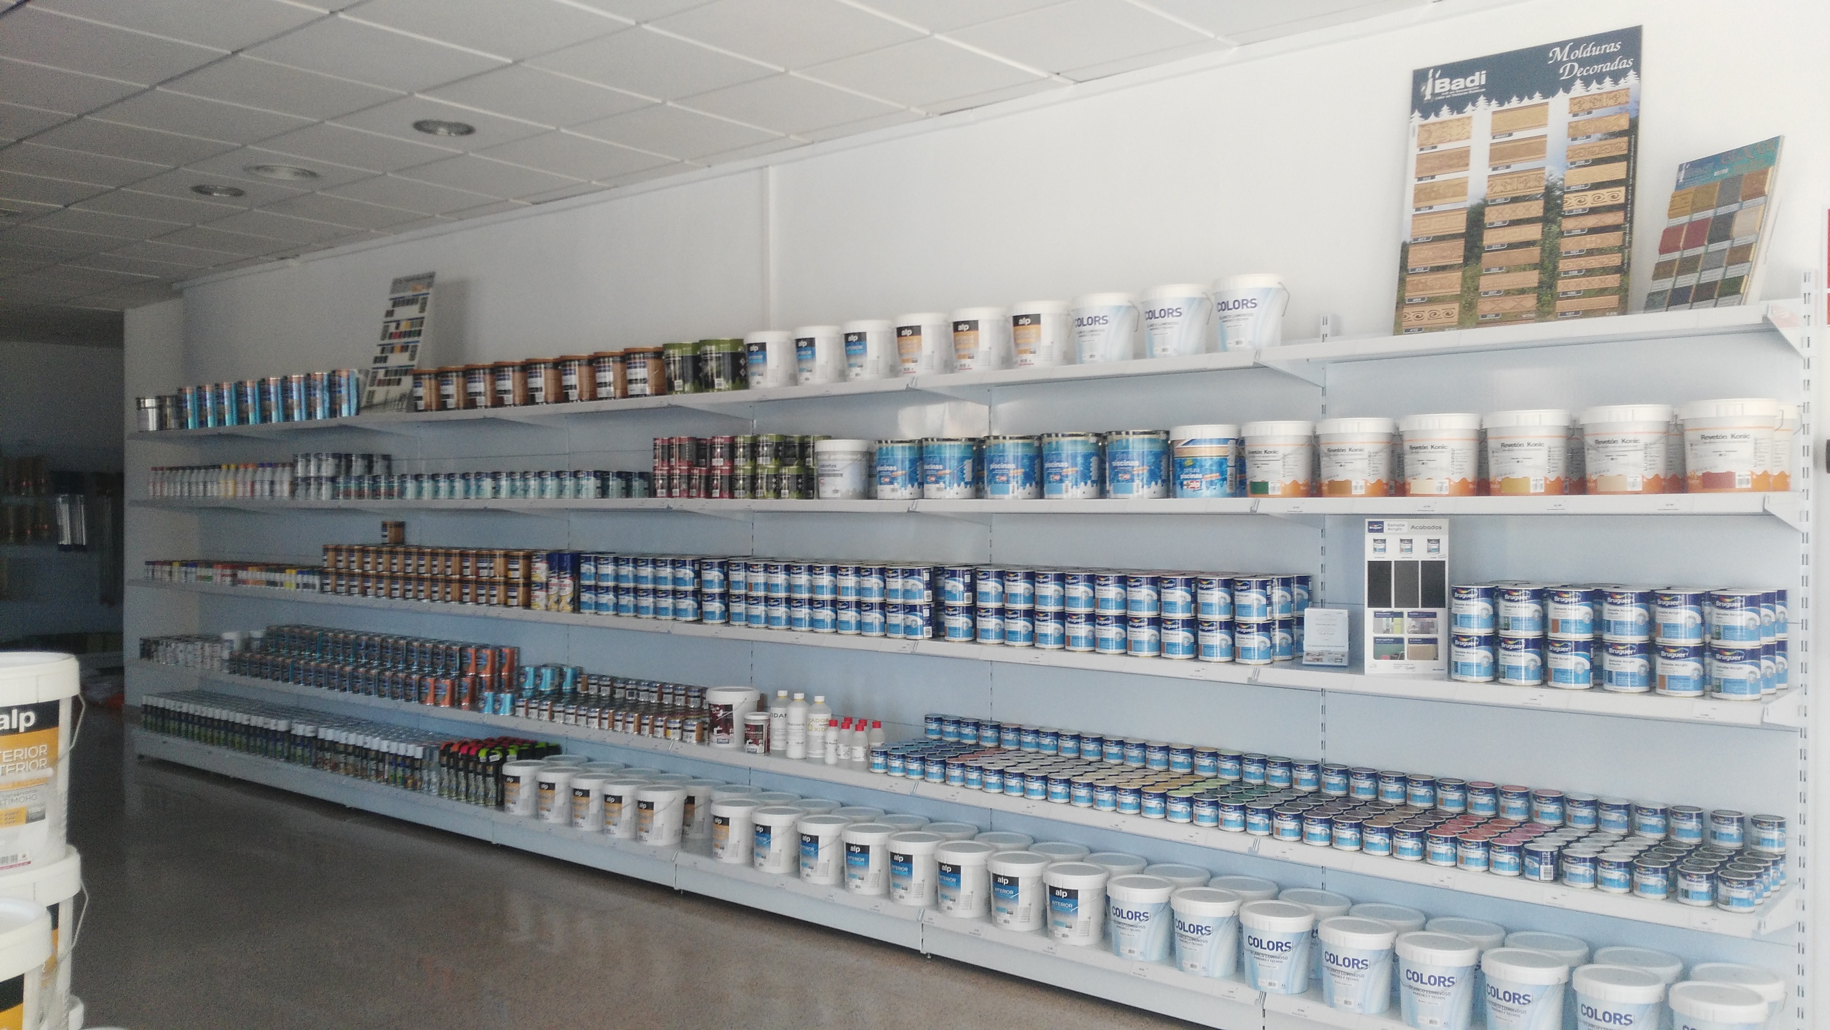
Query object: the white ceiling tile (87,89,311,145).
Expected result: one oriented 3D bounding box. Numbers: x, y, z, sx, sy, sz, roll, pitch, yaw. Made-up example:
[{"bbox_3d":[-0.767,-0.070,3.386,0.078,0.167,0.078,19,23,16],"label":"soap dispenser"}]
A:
[{"bbox_3d":[-2.603,-1.454,4.967,0.595,0.018,0.595,1,1,38],"label":"white ceiling tile"}]

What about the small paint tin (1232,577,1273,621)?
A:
[{"bbox_3d":[0.939,0.234,3.770,0.100,0.117,0.100,0,1,0],"label":"small paint tin"}]

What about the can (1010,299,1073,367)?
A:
[{"bbox_3d":[0.400,-0.558,4.286,0.197,0.203,0.197,0,1,0],"label":"can"}]

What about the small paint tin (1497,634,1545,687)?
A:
[{"bbox_3d":[1.486,0.356,3.330,0.102,0.117,0.102,1,1,38],"label":"small paint tin"}]

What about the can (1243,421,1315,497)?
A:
[{"bbox_3d":[1.001,-0.152,3.738,0.196,0.204,0.196,1,1,38],"label":"can"}]

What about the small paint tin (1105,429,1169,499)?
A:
[{"bbox_3d":[0.673,-0.150,4.097,0.185,0.196,0.185,0,1,32],"label":"small paint tin"}]

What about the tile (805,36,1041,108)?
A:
[{"bbox_3d":[0.018,-1.439,4.405,0.600,0.018,0.600,1,1,39],"label":"tile"}]

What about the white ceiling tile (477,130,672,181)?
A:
[{"bbox_3d":[-1.380,-1.462,5.526,0.600,0.020,0.600,1,2,38],"label":"white ceiling tile"}]

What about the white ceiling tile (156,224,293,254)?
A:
[{"bbox_3d":[-3.692,-1.495,7.339,0.595,0.020,0.595,1,2,38],"label":"white ceiling tile"}]

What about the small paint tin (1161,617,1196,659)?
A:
[{"bbox_3d":[0.757,0.352,3.899,0.102,0.117,0.102,0,1,0],"label":"small paint tin"}]

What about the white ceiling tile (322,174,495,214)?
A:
[{"bbox_3d":[-2.333,-1.478,6.290,0.600,0.020,0.600,1,1,39],"label":"white ceiling tile"}]

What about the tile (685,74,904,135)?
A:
[{"bbox_3d":[-0.449,-1.438,4.770,0.595,0.020,0.595,1,2,38],"label":"tile"}]

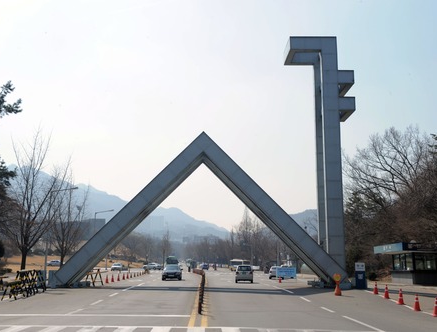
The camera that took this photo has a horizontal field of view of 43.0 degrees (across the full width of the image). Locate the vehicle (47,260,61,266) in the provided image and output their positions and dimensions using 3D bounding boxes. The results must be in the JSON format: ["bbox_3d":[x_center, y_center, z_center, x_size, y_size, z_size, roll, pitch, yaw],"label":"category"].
[{"bbox_3d":[-41.016,24.584,139.859,4.500,1.460,1.780,0,-10,0],"label":"vehicle"}]

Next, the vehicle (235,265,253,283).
[{"bbox_3d":[2.556,10.535,54.203,1.740,1.630,4.400,0,-10,-1],"label":"vehicle"}]

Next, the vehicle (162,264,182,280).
[{"bbox_3d":[-4.393,10.151,53.051,1.800,1.440,4.500,0,-10,0],"label":"vehicle"}]

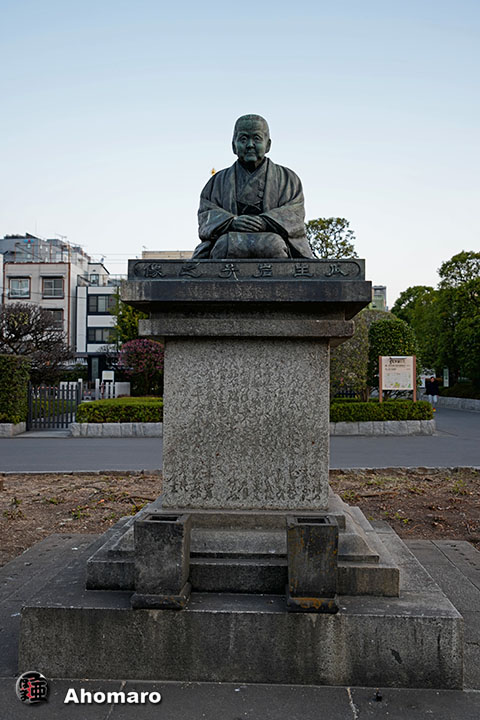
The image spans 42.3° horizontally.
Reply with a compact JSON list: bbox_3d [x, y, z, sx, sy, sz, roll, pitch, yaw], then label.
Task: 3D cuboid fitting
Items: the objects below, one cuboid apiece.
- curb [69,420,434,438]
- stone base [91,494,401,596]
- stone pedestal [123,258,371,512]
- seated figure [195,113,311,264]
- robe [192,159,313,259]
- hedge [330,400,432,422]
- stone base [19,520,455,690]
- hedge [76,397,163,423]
[{"bbox_3d":[0.475,1.726,15.571,9.135,0.366,0.400,1,-2,-9],"label":"curb"},{"bbox_3d":[0.047,0.957,3.607,1.464,0.334,1.399,0,-2,3],"label":"stone base"},{"bbox_3d":[0.054,0.154,3.636,1.240,1.271,1.175,0,-2,3],"label":"stone pedestal"},{"bbox_3d":[0.079,-0.967,3.644,0.712,0.970,0.740,0,-2,3],"label":"seated figure"},{"bbox_3d":[0.077,-0.840,3.639,0.712,0.716,0.740,0,-2,3],"label":"robe"},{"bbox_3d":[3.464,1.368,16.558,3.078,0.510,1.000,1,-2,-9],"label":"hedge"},{"bbox_3d":[0.044,1.275,3.596,1.910,0.303,1.845,0,-2,3],"label":"stone base"},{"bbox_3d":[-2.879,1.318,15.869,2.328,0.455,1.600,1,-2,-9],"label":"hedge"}]

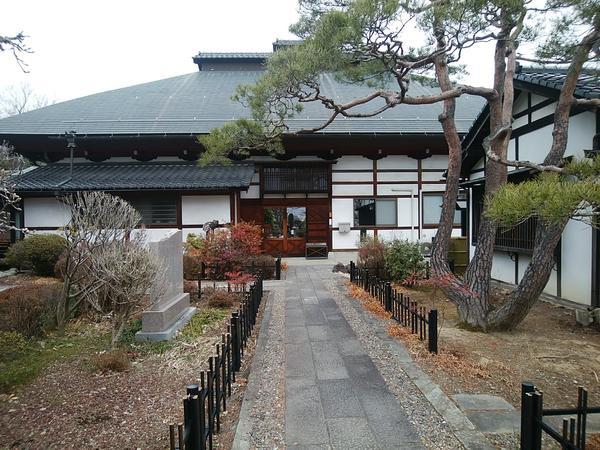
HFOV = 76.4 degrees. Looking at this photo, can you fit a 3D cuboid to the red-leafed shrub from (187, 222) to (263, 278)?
[{"bbox_3d":[-2.000,0.598,10.100,2.000,1.500,1.500,0,1,0],"label":"red-leafed shrub"}]

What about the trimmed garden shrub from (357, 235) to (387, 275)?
[{"bbox_3d":[1.847,0.837,9.850,0.820,1.030,0.800,0,1,0],"label":"trimmed garden shrub"}]

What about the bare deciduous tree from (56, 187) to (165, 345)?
[{"bbox_3d":[-2.447,0.476,4.950,1.270,1.920,1.150,0,1,0],"label":"bare deciduous tree"}]

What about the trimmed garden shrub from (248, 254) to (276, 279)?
[{"bbox_3d":[-0.995,1.037,9.850,0.760,0.630,0.700,0,1,0],"label":"trimmed garden shrub"}]

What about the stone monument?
[{"bbox_3d":[-1.845,0.763,5.400,0.420,1.330,1.350,0,1,-2],"label":"stone monument"}]

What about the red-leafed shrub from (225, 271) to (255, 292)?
[{"bbox_3d":[-1.230,1.163,7.750,0.600,0.450,0.500,0,1,0],"label":"red-leafed shrub"}]

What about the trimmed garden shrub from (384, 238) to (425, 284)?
[{"bbox_3d":[2.535,0.827,9.250,0.980,1.070,0.920,0,1,0],"label":"trimmed garden shrub"}]

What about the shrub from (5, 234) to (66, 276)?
[{"bbox_3d":[-7.041,0.797,10.150,1.480,1.100,1.350,0,1,0],"label":"shrub"}]

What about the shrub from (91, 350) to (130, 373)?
[{"bbox_3d":[-1.953,1.358,3.930,0.380,0.190,0.360,0,1,0],"label":"shrub"}]

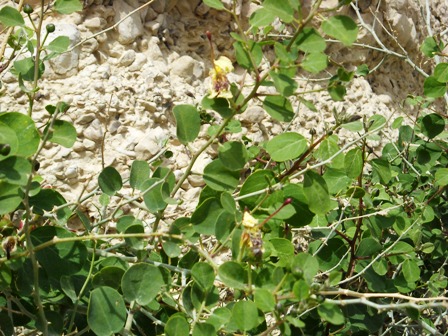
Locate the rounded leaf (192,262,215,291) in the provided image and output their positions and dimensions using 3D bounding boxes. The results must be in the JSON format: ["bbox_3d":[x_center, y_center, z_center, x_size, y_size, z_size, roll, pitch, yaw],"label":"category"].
[{"bbox_3d":[-0.021,0.110,1.380,0.023,0.030,0.011,0,-20,0],"label":"rounded leaf"}]

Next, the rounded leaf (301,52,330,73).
[{"bbox_3d":[0.095,-0.110,1.420,0.028,0.023,0.011,0,-25,0],"label":"rounded leaf"}]

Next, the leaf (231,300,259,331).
[{"bbox_3d":[0.019,0.137,1.260,0.025,0.030,0.008,0,-18,0],"label":"leaf"}]

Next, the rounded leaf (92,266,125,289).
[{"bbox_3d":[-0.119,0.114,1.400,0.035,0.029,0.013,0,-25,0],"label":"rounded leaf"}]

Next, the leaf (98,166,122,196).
[{"bbox_3d":[-0.118,0.014,1.410,0.025,0.032,0.010,0,-15,0],"label":"leaf"}]

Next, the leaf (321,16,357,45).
[{"bbox_3d":[0.114,-0.135,1.330,0.037,0.030,0.008,40,-19,9],"label":"leaf"}]

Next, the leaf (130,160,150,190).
[{"bbox_3d":[-0.081,0.007,1.310,0.021,0.030,0.008,6,-10,19],"label":"leaf"}]

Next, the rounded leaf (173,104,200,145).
[{"bbox_3d":[-0.035,-0.042,1.300,0.026,0.040,0.008,0,-12,9],"label":"rounded leaf"}]

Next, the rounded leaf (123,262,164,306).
[{"bbox_3d":[-0.081,0.116,1.370,0.042,0.045,0.012,0,-20,0],"label":"rounded leaf"}]

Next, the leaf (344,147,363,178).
[{"bbox_3d":[0.135,-0.006,1.420,0.022,0.033,0.011,0,-15,15],"label":"leaf"}]

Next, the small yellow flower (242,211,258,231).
[{"bbox_3d":[0.027,0.053,1.380,0.016,0.020,0.014,0,10,0],"label":"small yellow flower"}]

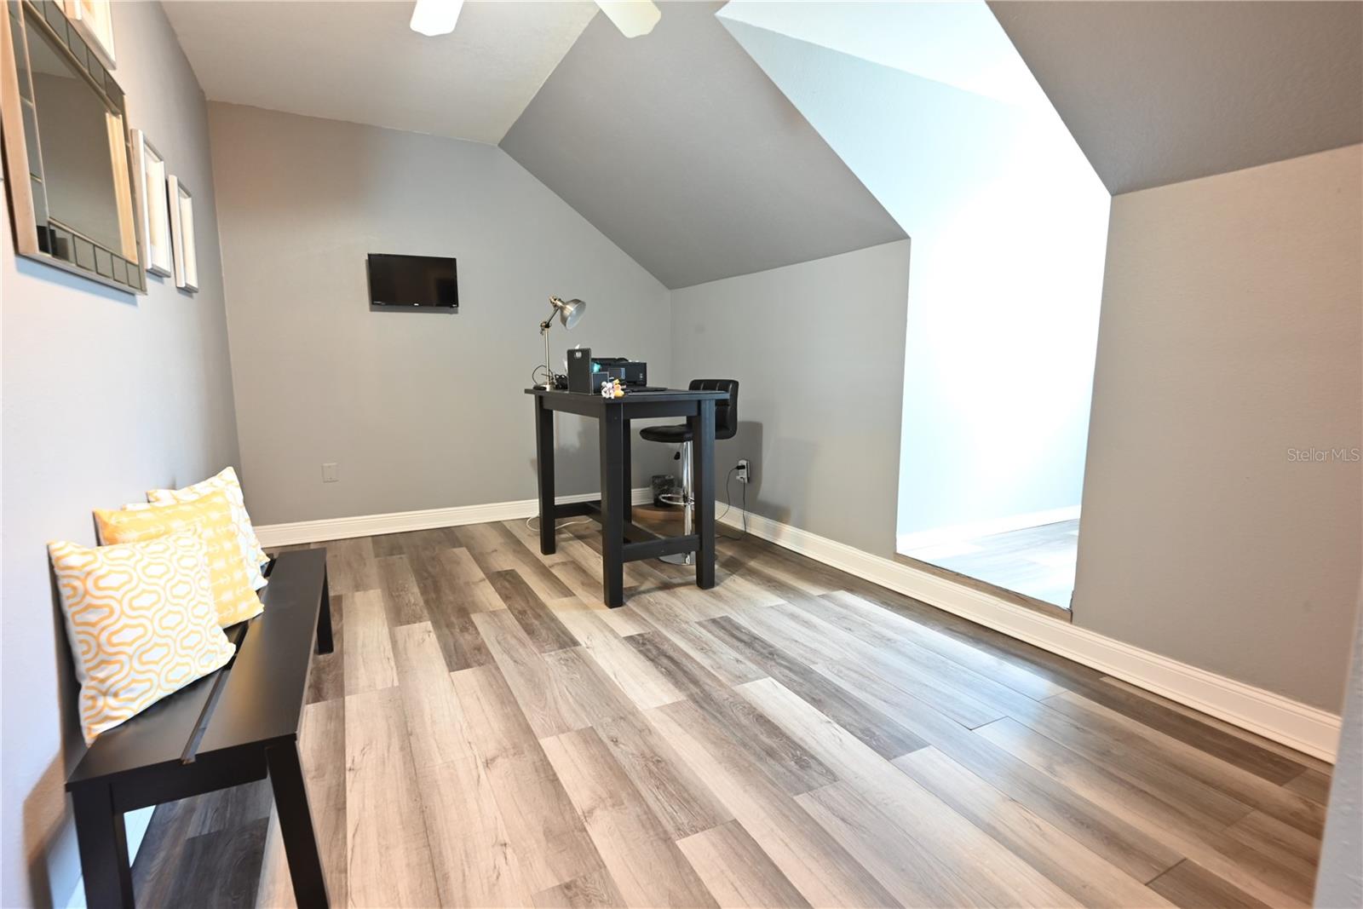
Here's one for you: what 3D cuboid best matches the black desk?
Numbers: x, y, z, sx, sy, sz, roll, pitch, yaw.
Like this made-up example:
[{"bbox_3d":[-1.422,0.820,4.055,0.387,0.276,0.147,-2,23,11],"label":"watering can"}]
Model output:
[{"bbox_3d":[-0.336,0.151,3.503,0.666,0.979,1.132,-4,9,-30],"label":"black desk"}]

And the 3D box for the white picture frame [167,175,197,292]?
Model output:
[{"bbox_3d":[-2.088,-0.903,2.701,0.027,0.430,0.360,-4,9,-29],"label":"white picture frame"}]

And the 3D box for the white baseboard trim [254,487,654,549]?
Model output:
[{"bbox_3d":[-1.370,0.421,4.629,2.914,0.135,0.018,-4,9,-28],"label":"white baseboard trim"}]

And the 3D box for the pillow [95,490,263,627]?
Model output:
[{"bbox_3d":[-1.264,0.294,1.657,0.124,0.395,0.407,-15,7,3],"label":"pillow"}]

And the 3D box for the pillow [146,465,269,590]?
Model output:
[{"bbox_3d":[-1.402,0.250,1.941,0.124,0.402,0.410,-13,9,-5],"label":"pillow"}]

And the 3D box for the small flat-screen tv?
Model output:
[{"bbox_3d":[-1.722,-1.105,4.162,0.523,0.324,0.056,-4,9,-28],"label":"small flat-screen tv"}]

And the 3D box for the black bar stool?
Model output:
[{"bbox_3d":[0.035,0.087,3.739,0.477,1.043,0.416,-6,10,-38],"label":"black bar stool"}]

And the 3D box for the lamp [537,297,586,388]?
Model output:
[{"bbox_3d":[-0.679,-0.620,3.599,0.278,0.520,0.161,3,8,20],"label":"lamp"}]

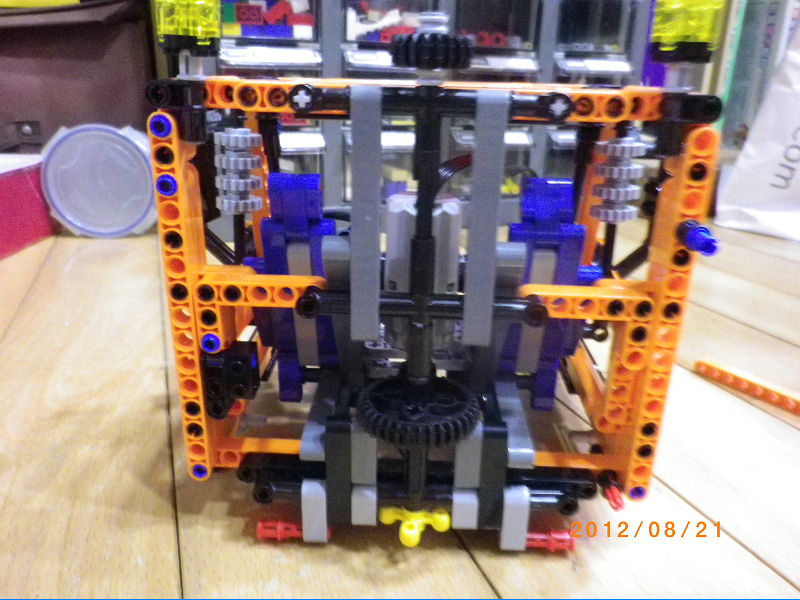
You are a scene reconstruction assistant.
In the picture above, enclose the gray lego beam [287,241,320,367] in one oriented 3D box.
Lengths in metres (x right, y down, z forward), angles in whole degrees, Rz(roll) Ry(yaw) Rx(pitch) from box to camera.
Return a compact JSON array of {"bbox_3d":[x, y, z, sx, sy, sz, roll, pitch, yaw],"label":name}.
[{"bbox_3d":[-0.033,0.001,0.231,0.008,0.053,0.008,2,34,2],"label":"gray lego beam"}]

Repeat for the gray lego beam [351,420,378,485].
[{"bbox_3d":[-0.011,0.047,0.202,0.008,0.023,0.007,2,22,2],"label":"gray lego beam"}]

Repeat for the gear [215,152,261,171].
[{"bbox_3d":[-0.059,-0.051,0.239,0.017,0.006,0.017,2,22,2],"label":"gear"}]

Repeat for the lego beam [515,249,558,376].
[{"bbox_3d":[0.047,0.003,0.227,0.008,0.053,0.008,2,34,2],"label":"lego beam"}]

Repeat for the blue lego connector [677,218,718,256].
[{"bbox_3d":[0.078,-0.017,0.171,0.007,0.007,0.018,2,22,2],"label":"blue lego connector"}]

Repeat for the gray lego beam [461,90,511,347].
[{"bbox_3d":[0.023,-0.020,0.176,0.008,0.071,0.008,2,22,2],"label":"gray lego beam"}]

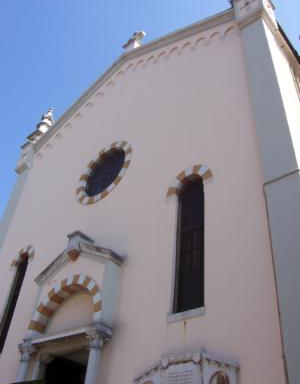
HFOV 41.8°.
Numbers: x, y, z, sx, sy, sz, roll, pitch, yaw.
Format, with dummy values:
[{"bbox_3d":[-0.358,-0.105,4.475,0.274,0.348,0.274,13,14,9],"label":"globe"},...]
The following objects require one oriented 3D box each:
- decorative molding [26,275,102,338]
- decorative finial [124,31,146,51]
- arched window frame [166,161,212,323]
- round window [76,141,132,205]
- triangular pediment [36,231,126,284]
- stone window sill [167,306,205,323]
[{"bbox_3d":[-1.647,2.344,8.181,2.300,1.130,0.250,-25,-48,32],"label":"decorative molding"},{"bbox_3d":[-0.569,-5.858,15.415,0.550,1.100,0.525,-25,-48,32],"label":"decorative finial"},{"bbox_3d":[0.762,0.821,7.333,1.135,3.210,0.215,-25,-48,32],"label":"arched window frame"},{"bbox_3d":[-1.217,-0.503,10.819,2.090,2.090,0.225,-25,-48,32],"label":"round window"},{"bbox_3d":[-1.587,1.449,8.918,2.515,1.020,0.435,-25,-48,32],"label":"triangular pediment"},{"bbox_3d":[0.591,1.987,6.378,0.740,0.180,0.160,-25,-48,32],"label":"stone window sill"}]

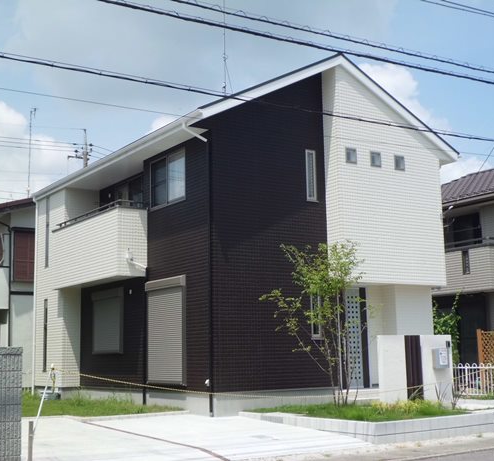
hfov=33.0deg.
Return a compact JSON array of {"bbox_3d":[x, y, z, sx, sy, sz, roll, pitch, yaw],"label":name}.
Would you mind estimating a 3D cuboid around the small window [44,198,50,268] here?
[{"bbox_3d":[-5.700,0.080,23.819,0.120,1.980,0.360,4,-10,-33],"label":"small window"}]

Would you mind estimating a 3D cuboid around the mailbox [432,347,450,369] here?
[{"bbox_3d":[3.825,2.497,16.400,0.290,0.400,0.180,4,-10,-33],"label":"mailbox"}]

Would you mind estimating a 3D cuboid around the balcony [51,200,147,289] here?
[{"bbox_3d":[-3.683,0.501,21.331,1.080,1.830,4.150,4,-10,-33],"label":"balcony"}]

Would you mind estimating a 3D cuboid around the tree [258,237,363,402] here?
[{"bbox_3d":[1.346,1.922,16.758,1.950,3.471,1.750,4,-10,-33],"label":"tree"}]

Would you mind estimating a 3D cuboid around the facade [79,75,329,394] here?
[{"bbox_3d":[-1.345,0.225,20.957,3.150,7.250,6.850,4,-10,-33],"label":"facade"}]

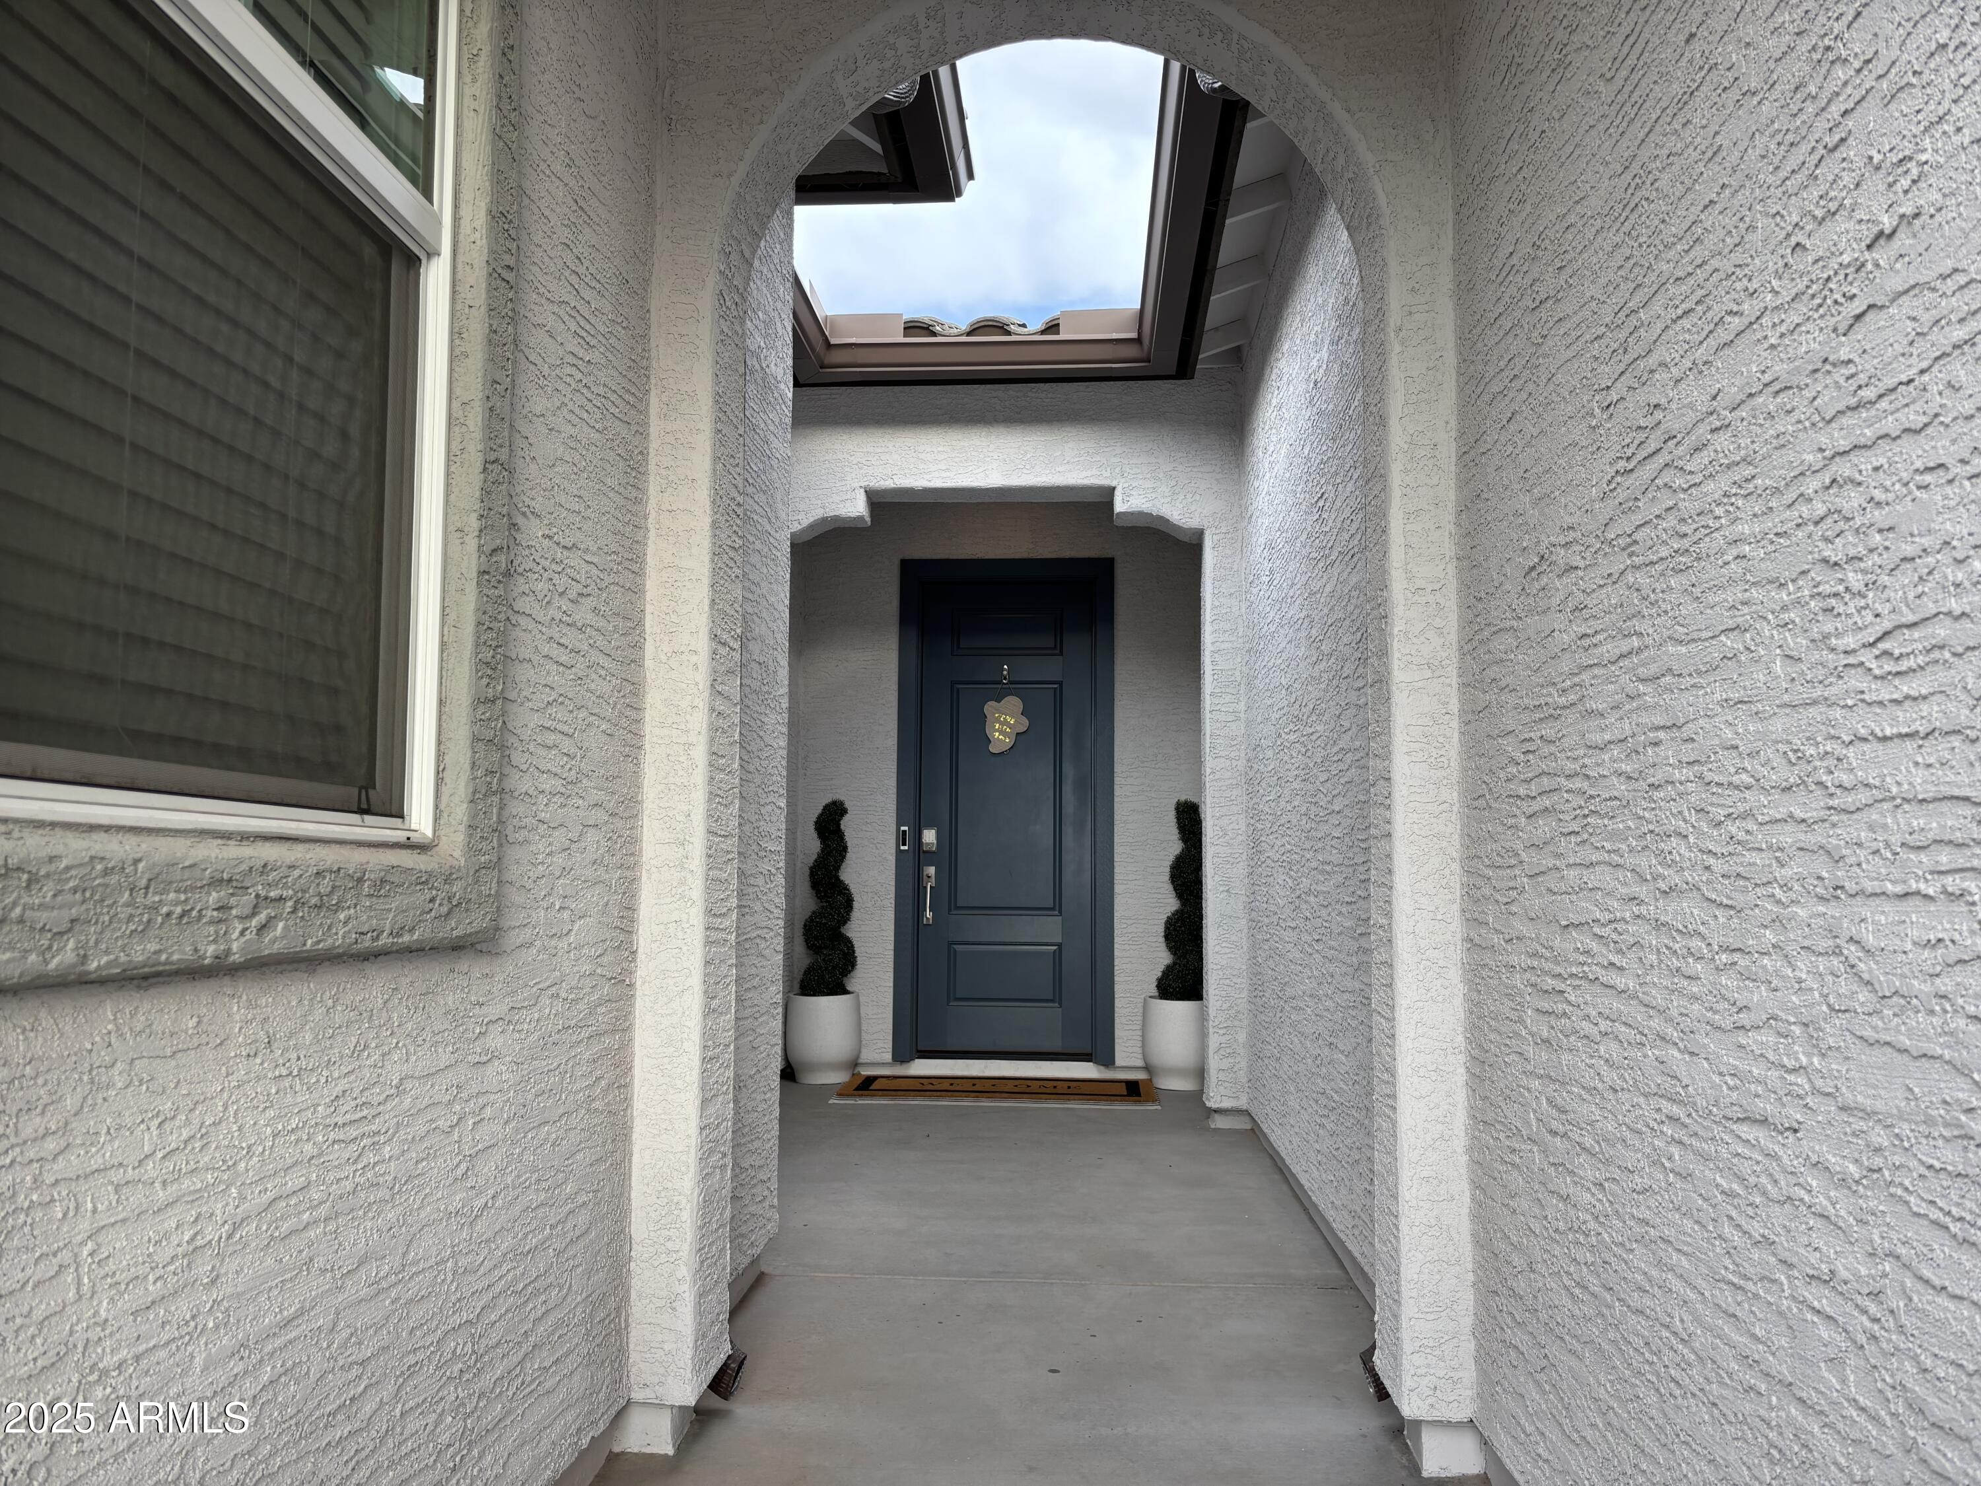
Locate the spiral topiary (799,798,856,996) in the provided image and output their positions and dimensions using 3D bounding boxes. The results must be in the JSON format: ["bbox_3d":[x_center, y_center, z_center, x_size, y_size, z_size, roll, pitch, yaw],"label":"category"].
[{"bbox_3d":[-0.795,0.764,7.370,0.285,0.970,0.285,0,-5,4],"label":"spiral topiary"}]

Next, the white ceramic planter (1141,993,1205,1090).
[{"bbox_3d":[0.910,1.435,7.144,0.370,0.415,0.370,0,-5,4],"label":"white ceramic planter"}]

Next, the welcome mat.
[{"bbox_3d":[0.045,1.612,6.944,1.446,0.020,0.610,0,-5,4],"label":"welcome mat"}]

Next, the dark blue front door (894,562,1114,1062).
[{"bbox_3d":[0.077,0.330,7.614,1.115,2.575,0.150,0,-5,4],"label":"dark blue front door"}]

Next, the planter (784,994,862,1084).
[{"bbox_3d":[-0.815,1.444,7.309,0.370,0.415,0.370,0,-5,4],"label":"planter"}]

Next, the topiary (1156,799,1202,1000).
[{"bbox_3d":[0.933,0.755,7.205,0.285,0.970,0.285,0,-5,4],"label":"topiary"}]

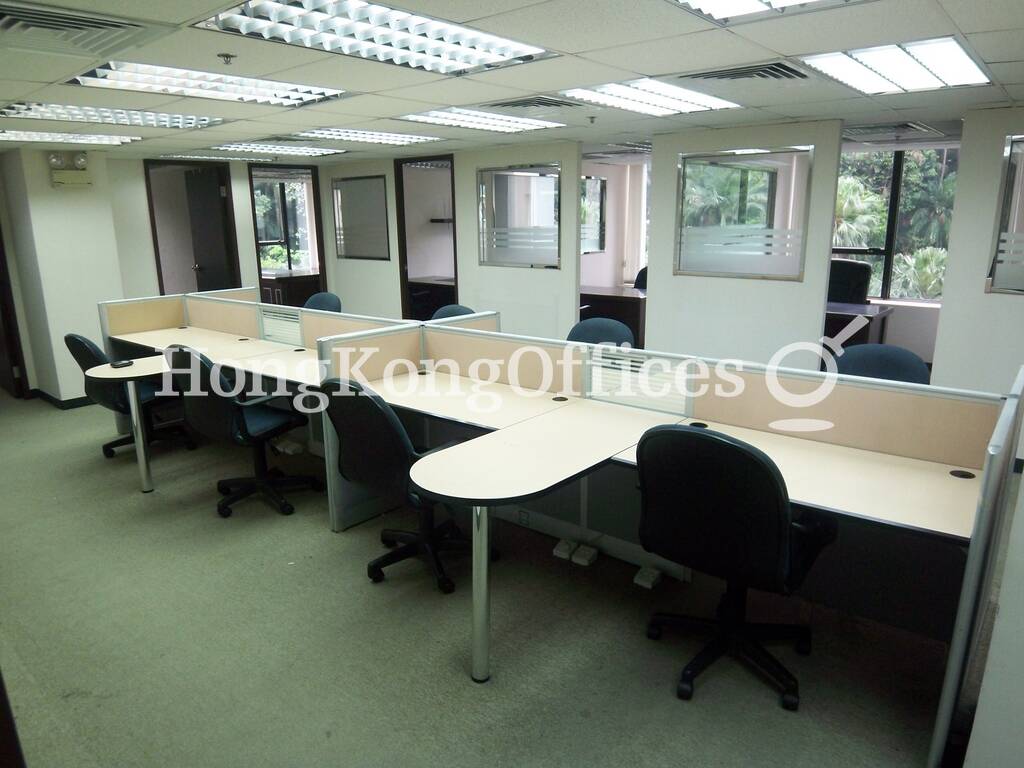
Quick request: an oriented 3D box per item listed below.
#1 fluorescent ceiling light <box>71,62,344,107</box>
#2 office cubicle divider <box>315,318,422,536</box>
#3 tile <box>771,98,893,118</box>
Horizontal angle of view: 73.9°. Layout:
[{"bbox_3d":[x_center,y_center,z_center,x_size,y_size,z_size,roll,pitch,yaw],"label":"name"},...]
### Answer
[{"bbox_3d":[-1.333,-1.390,3.104,0.600,0.090,1.200,11,18,39],"label":"fluorescent ceiling light"},{"bbox_3d":[-0.709,0.217,3.674,0.050,1.000,0.650,10,18,38],"label":"office cubicle divider"},{"bbox_3d":[1.808,-1.611,3.951,0.600,0.025,0.600,11,18,39],"label":"tile"}]

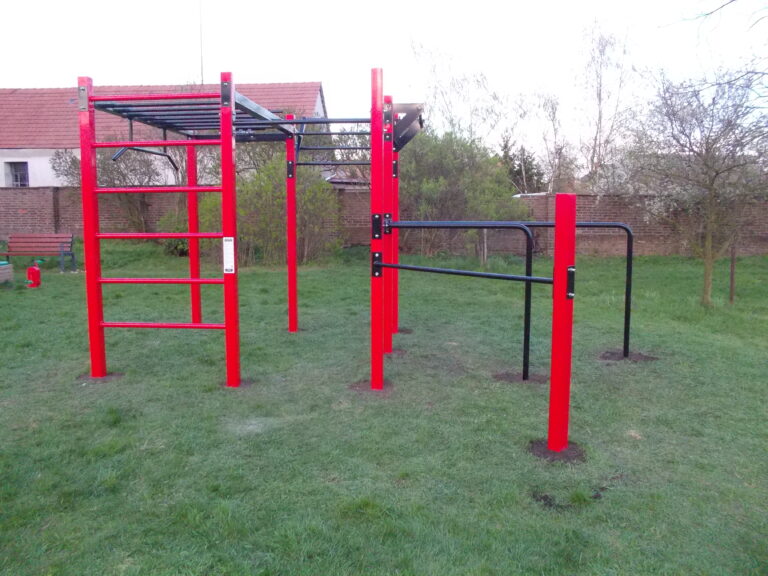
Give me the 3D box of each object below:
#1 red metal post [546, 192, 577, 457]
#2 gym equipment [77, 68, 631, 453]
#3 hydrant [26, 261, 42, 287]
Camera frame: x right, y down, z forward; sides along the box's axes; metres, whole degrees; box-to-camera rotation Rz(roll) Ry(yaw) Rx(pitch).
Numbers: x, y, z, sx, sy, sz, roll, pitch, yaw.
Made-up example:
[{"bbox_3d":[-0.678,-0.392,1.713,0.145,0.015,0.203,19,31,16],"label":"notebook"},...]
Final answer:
[{"bbox_3d":[1.153,0.234,4.144,0.095,1.659,0.095,-5,8,-41],"label":"red metal post"},{"bbox_3d":[-0.117,-0.563,6.285,5.337,2.778,4.295,1,6,5],"label":"gym equipment"},{"bbox_3d":[-6.803,-0.267,12.495,0.260,0.528,0.250,-3,7,-28],"label":"hydrant"}]

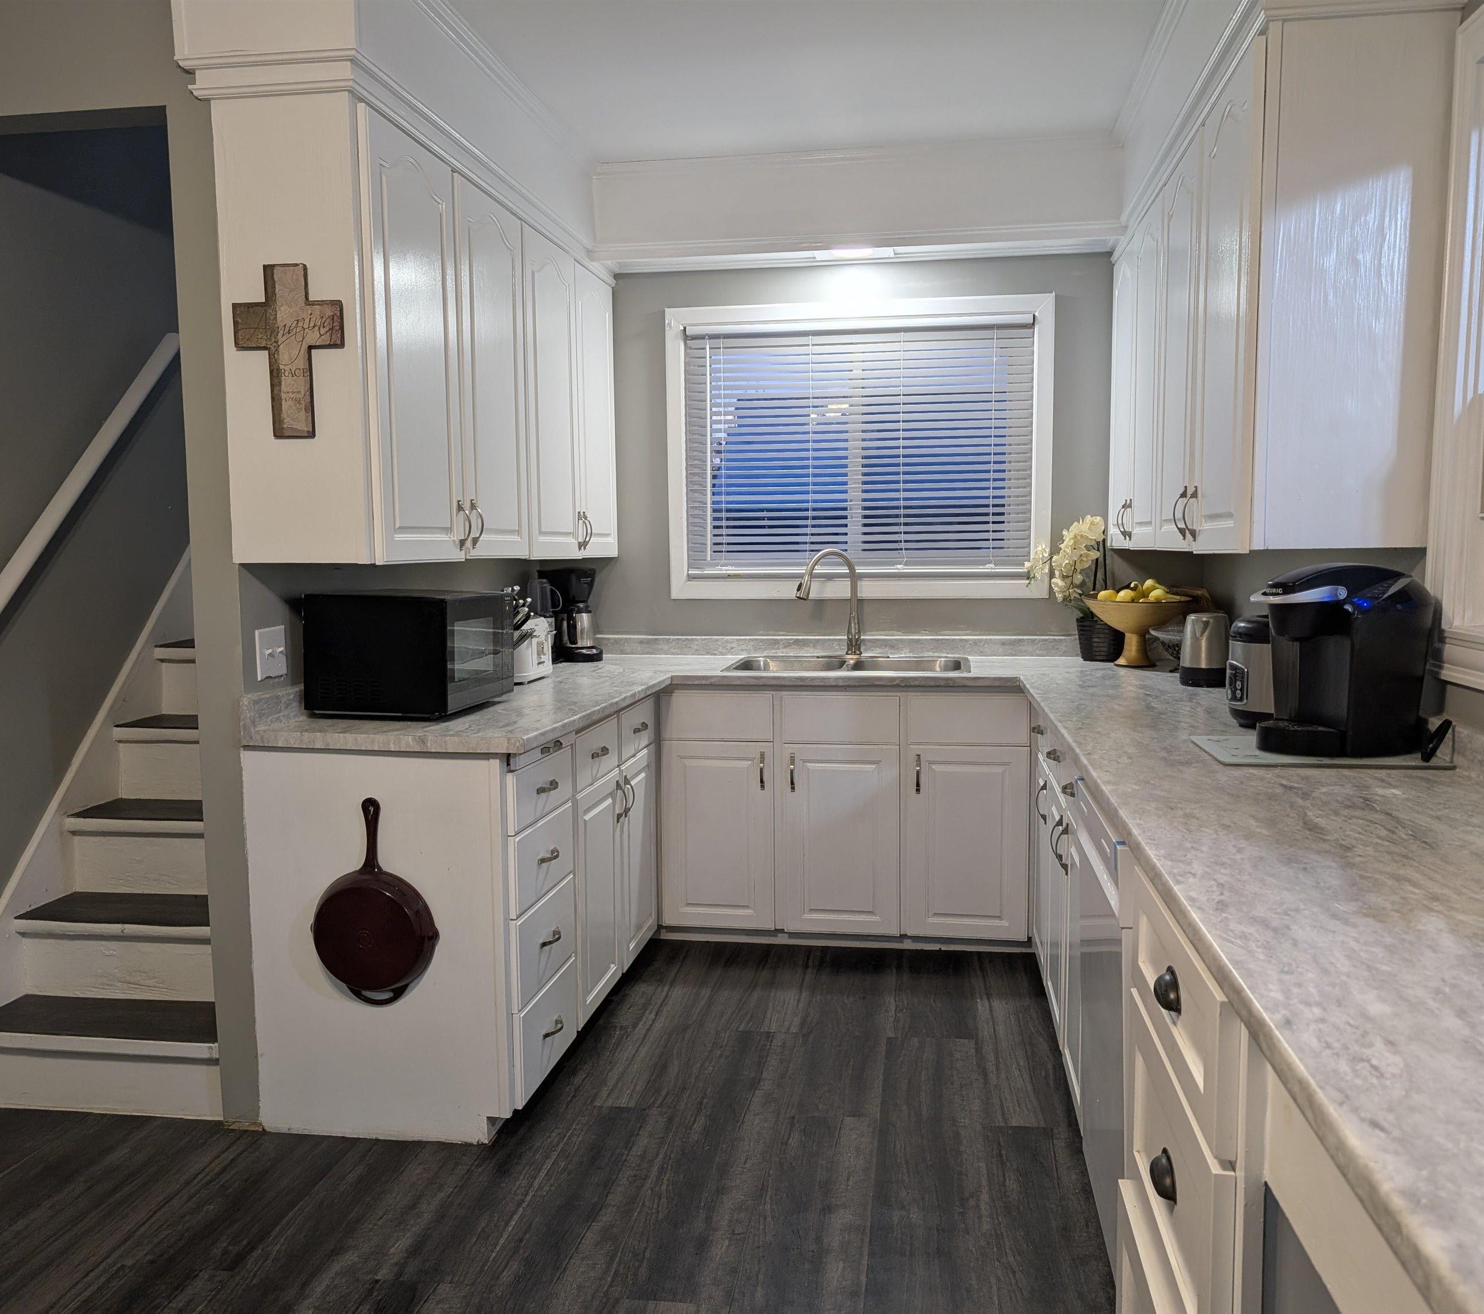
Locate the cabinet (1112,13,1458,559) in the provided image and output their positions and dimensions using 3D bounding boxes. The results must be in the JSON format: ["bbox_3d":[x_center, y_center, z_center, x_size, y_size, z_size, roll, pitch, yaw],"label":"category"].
[{"bbox_3d":[1.261,-0.756,3.146,0.323,0.963,1.931,0,5,9],"label":"cabinet"}]

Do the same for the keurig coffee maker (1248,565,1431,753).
[{"bbox_3d":[1.172,-0.003,2.373,0.315,0.346,0.230,-1,5,-9],"label":"keurig coffee maker"}]

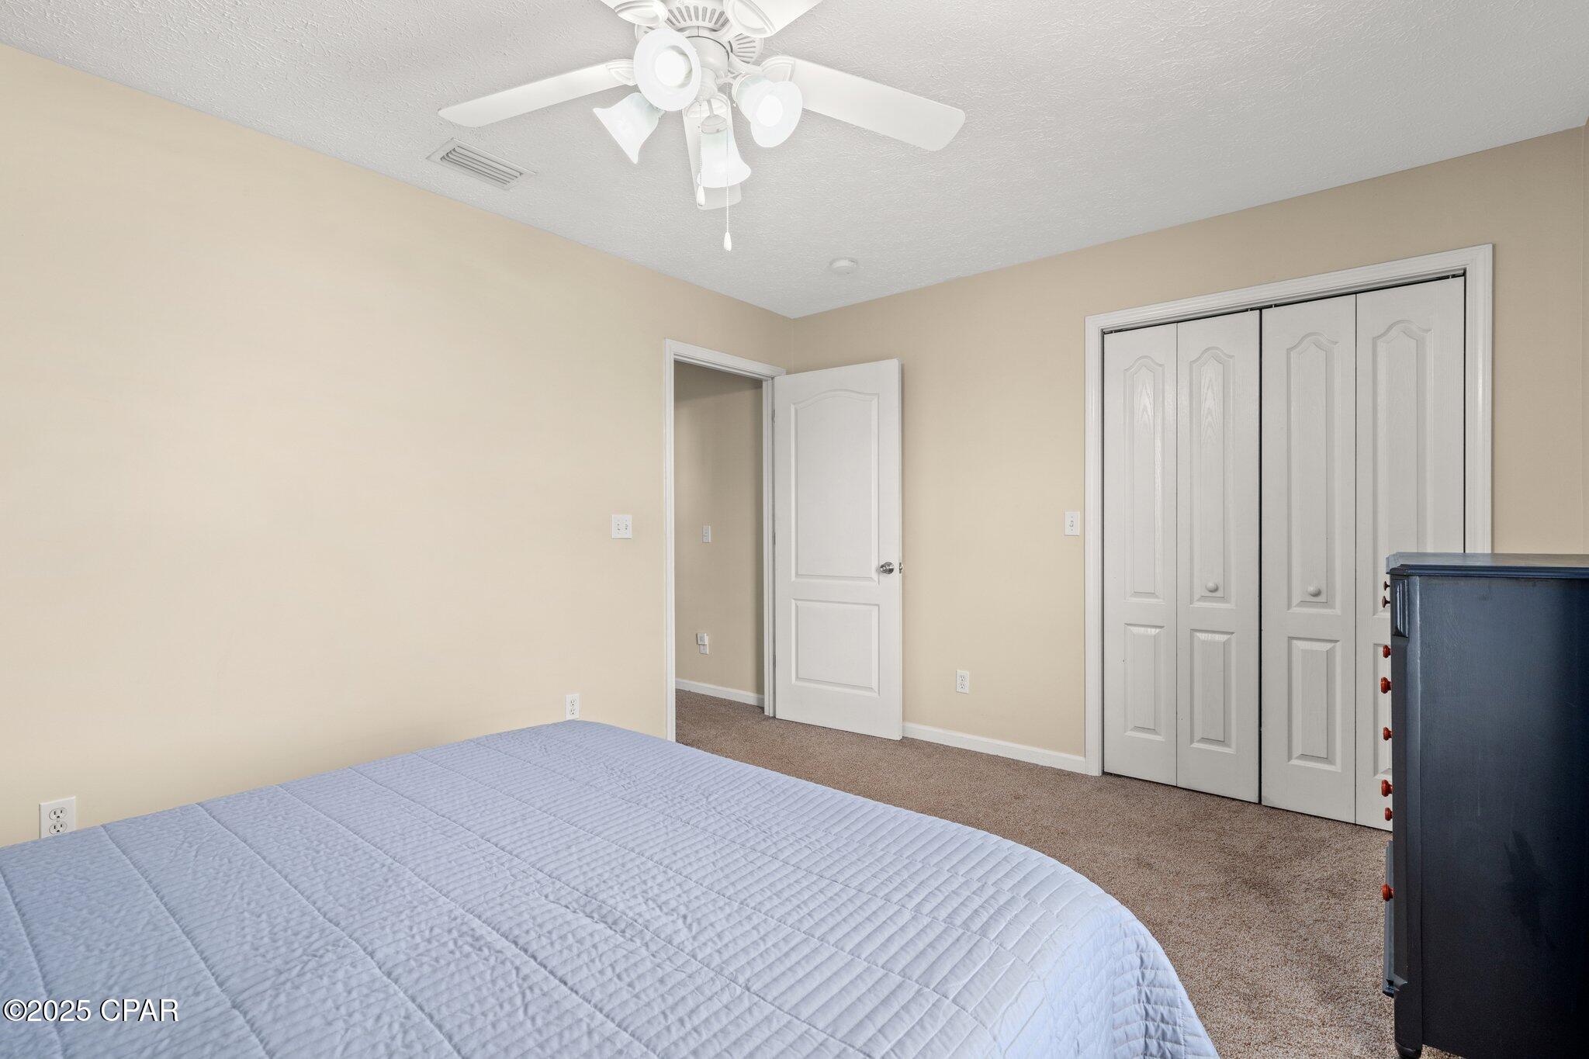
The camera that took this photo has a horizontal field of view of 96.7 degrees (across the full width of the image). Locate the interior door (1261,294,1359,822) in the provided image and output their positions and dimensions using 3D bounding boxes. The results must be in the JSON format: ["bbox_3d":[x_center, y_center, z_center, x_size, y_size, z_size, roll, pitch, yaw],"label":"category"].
[{"bbox_3d":[2.026,0.118,2.785,0.296,2.009,0.036,0,1,39],"label":"interior door"}]

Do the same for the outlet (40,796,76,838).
[{"bbox_3d":[-1.979,0.786,1.899,0.008,0.114,0.070,0,1,39],"label":"outlet"}]

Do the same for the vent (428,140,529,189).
[{"bbox_3d":[-1.089,-1.259,2.466,0.200,0.015,0.298,0,1,39],"label":"vent"}]

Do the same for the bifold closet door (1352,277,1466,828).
[{"bbox_3d":[2.257,0.119,2.599,0.295,2.009,0.036,0,1,39],"label":"bifold closet door"}]

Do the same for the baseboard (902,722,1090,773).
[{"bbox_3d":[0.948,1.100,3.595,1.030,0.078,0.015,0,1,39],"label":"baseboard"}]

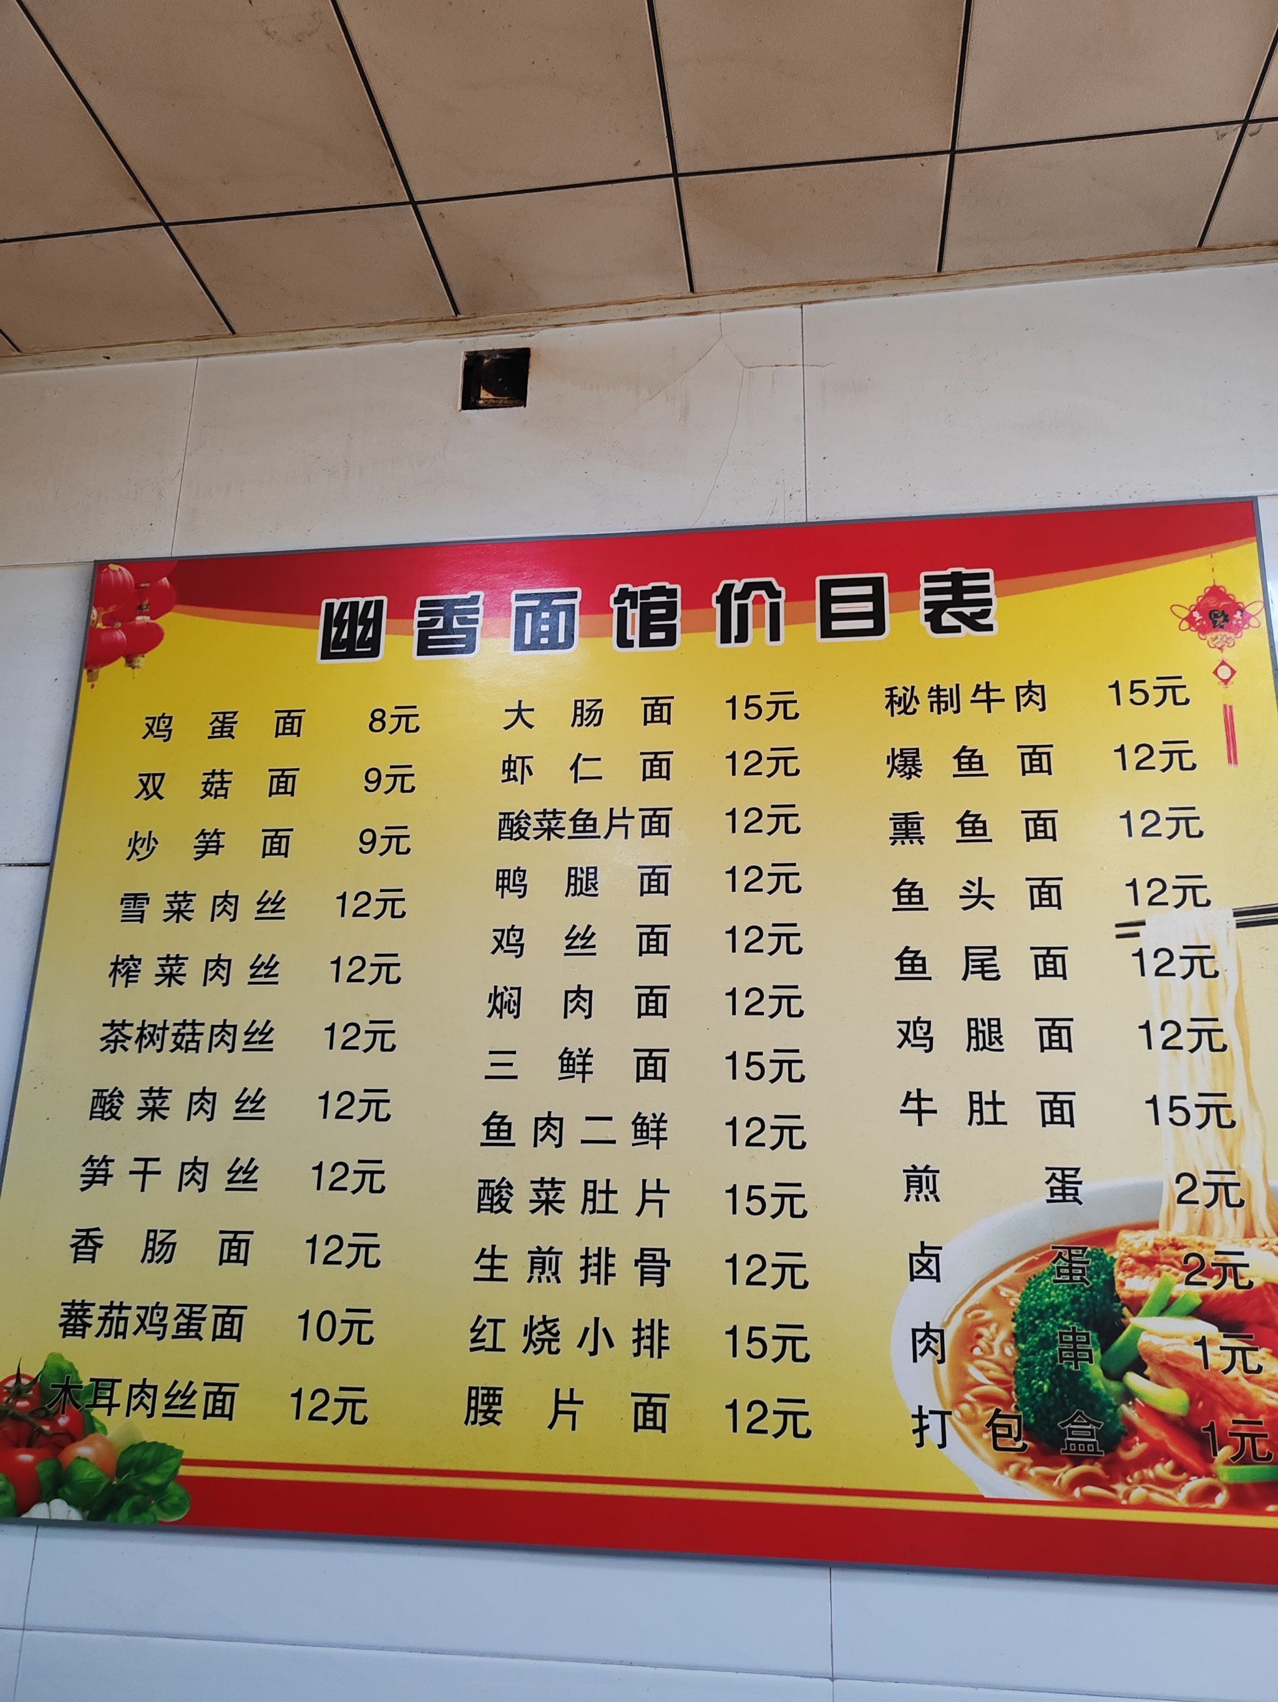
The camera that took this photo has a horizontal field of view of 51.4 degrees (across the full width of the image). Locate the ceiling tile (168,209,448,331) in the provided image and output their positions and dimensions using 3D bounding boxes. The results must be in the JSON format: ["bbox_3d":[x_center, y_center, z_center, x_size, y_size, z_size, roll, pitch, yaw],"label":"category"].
[{"bbox_3d":[-0.389,-0.707,1.616,0.294,0.015,0.192,-1,-17,8],"label":"ceiling tile"}]

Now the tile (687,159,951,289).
[{"bbox_3d":[0.201,-0.723,1.532,0.294,0.015,0.185,-1,-17,8],"label":"tile"}]

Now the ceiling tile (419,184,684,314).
[{"bbox_3d":[-0.094,-0.715,1.575,0.294,0.015,0.190,-1,-17,8],"label":"ceiling tile"}]

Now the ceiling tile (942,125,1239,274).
[{"bbox_3d":[0.496,-0.730,1.490,0.294,0.015,0.182,-1,-17,8],"label":"ceiling tile"}]

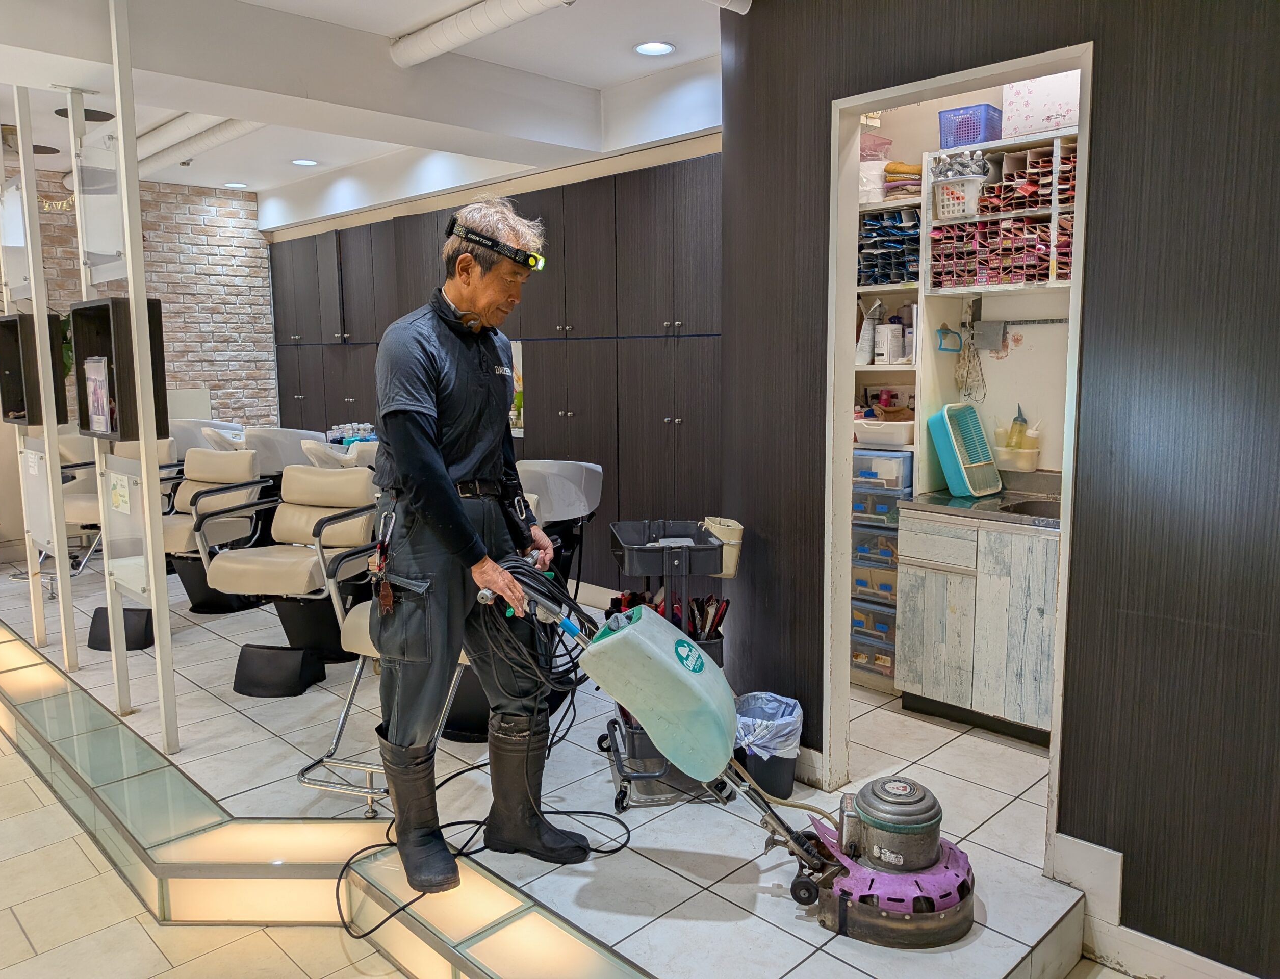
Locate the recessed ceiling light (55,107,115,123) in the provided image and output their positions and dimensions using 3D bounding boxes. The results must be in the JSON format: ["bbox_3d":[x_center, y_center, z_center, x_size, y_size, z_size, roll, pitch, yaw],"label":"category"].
[{"bbox_3d":[-2.964,-2.018,4.832,0.275,0.060,0.275,-8,11,-44],"label":"recessed ceiling light"}]

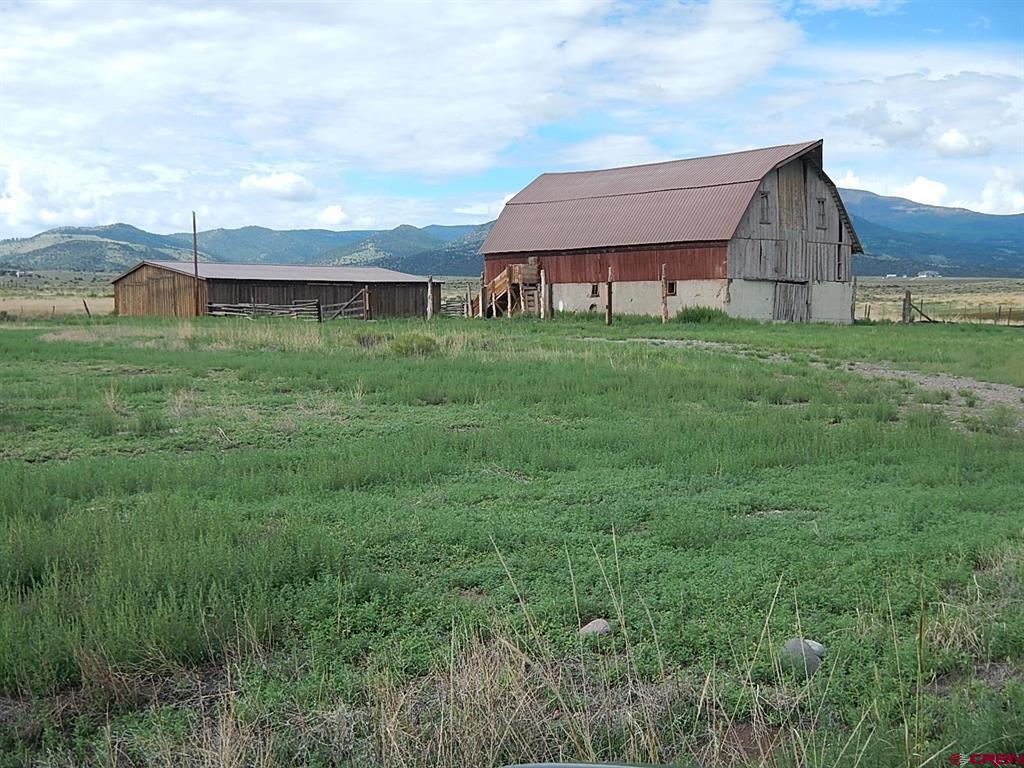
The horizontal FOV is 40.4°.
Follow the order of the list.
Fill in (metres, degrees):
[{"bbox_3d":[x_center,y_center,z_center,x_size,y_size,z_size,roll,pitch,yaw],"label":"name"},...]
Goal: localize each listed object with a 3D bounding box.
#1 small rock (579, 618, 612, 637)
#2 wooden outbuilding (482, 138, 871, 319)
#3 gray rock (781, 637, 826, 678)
[{"bbox_3d":[0.441,1.303,7.350,0.180,0.120,0.160,0,3,0],"label":"small rock"},{"bbox_3d":[10.007,-9.282,89.340,11.586,10.203,24.864,-2,4,-38],"label":"wooden outbuilding"},{"bbox_3d":[1.413,1.330,6.750,0.205,0.170,0.190,0,3,0],"label":"gray rock"}]

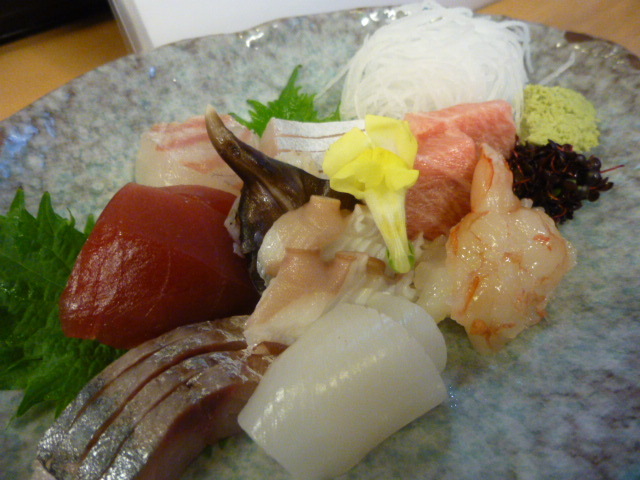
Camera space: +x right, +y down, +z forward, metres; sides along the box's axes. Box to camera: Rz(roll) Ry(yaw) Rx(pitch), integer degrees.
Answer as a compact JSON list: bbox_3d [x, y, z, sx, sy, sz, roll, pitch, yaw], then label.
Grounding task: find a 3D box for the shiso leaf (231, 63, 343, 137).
[{"bbox_3d":[-0.014,-0.056,0.201,0.046,0.019,0.046,-2,47,0],"label":"shiso leaf"}]

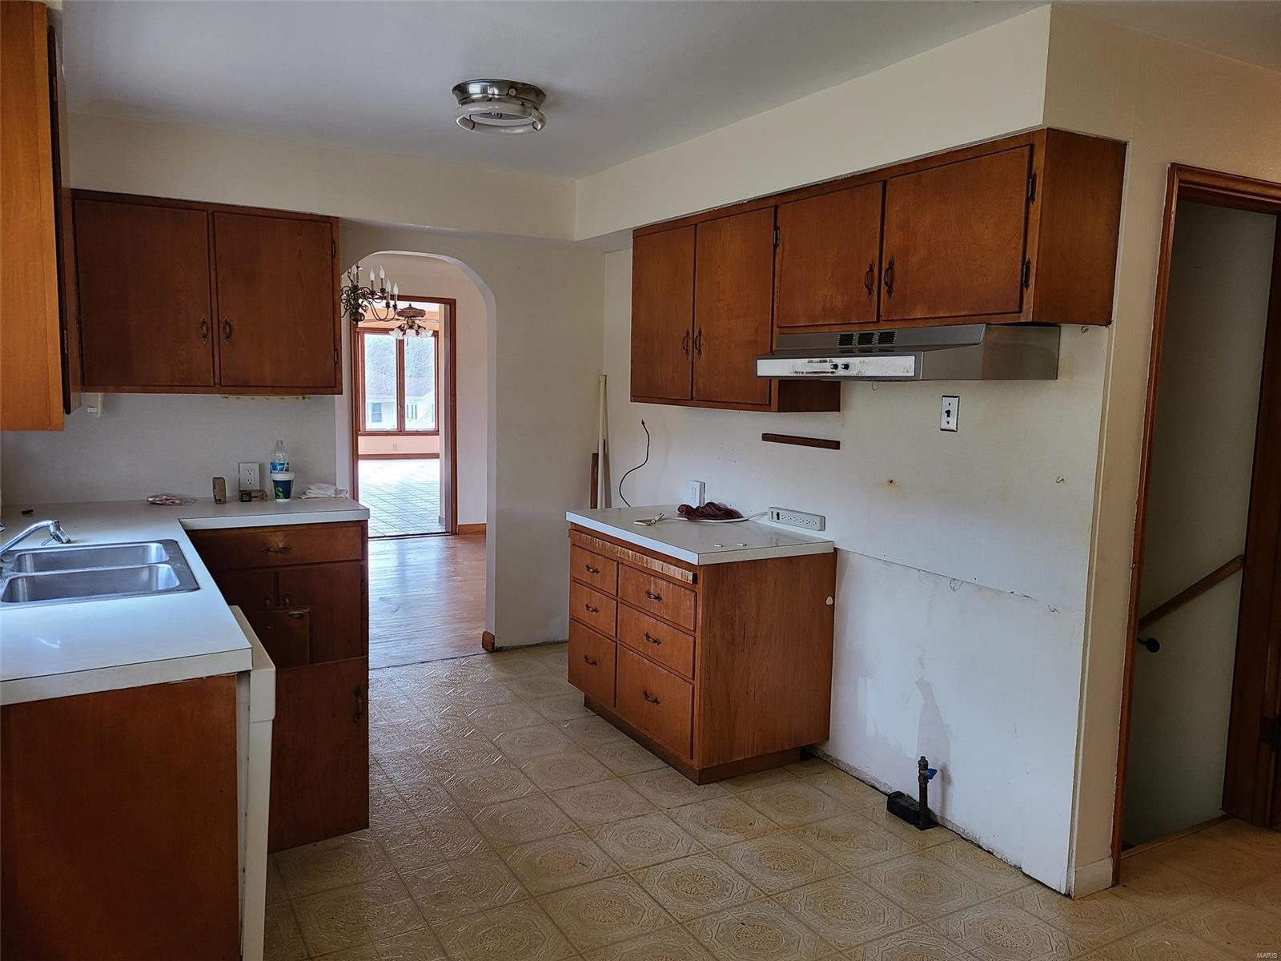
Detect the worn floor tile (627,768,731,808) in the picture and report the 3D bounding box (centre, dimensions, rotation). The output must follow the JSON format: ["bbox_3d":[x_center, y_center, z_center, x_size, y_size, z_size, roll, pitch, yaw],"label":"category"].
[{"bbox_3d":[0.132,1.122,3.528,0.305,0.010,0.307,-2,7,-29],"label":"worn floor tile"}]

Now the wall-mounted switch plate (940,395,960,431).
[{"bbox_3d":[1.010,-0.217,3.150,0.011,0.114,0.075,-2,7,-29],"label":"wall-mounted switch plate"}]

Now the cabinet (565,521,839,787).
[{"bbox_3d":[0.213,0.647,4.024,0.620,0.835,1.070,-2,7,-29],"label":"cabinet"}]

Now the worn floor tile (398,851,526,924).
[{"bbox_3d":[-0.515,1.195,2.832,0.300,0.010,0.300,-2,7,-29],"label":"worn floor tile"}]

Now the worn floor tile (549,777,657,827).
[{"bbox_3d":[-0.132,1.140,3.394,0.300,0.010,0.300,-2,7,-29],"label":"worn floor tile"}]

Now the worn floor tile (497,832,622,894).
[{"bbox_3d":[-0.249,1.184,2.981,0.300,0.010,0.300,-2,7,-29],"label":"worn floor tile"}]

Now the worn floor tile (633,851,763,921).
[{"bbox_3d":[0.167,1.198,2.848,0.292,0.008,0.292,-2,7,-29],"label":"worn floor tile"}]

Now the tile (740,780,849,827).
[{"bbox_3d":[0.547,1.147,3.411,0.292,0.008,0.292,-2,7,-29],"label":"tile"}]

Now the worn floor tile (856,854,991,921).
[{"bbox_3d":[0.849,1.211,2.881,0.305,0.010,0.307,-2,7,-29],"label":"worn floor tile"}]

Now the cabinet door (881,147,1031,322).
[{"bbox_3d":[0.884,-0.677,2.725,0.020,0.424,0.518,-2,7,-29],"label":"cabinet door"}]

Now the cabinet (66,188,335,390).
[{"bbox_3d":[-1.881,-0.776,4.210,1.055,0.791,0.293,-2,7,-29],"label":"cabinet"}]

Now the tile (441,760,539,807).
[{"bbox_3d":[-0.548,1.110,3.488,0.292,0.008,0.292,-2,7,-29],"label":"tile"}]

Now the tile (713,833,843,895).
[{"bbox_3d":[0.432,1.196,3.015,0.300,0.010,0.300,-2,7,-29],"label":"tile"}]

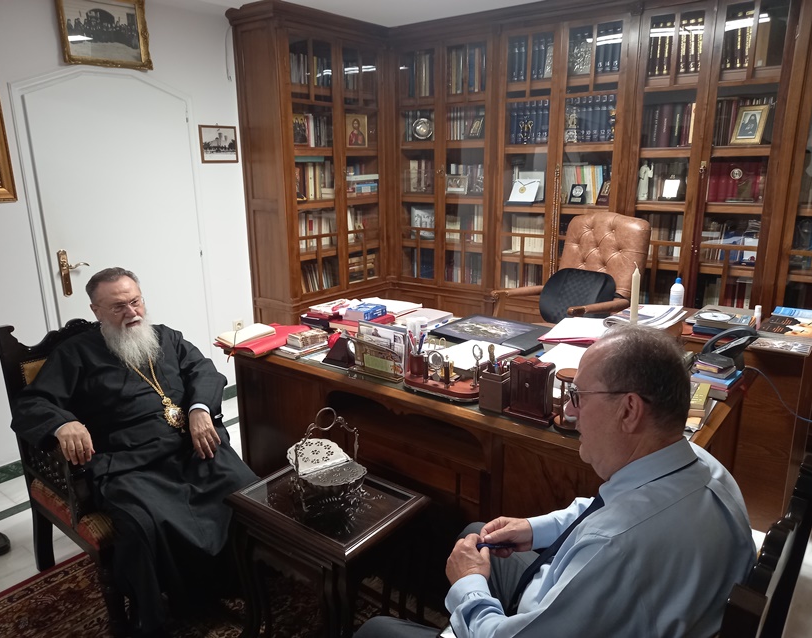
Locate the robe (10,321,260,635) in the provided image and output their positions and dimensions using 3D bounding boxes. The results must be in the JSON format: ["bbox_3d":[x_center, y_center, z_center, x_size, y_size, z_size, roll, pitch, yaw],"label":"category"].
[{"bbox_3d":[-0.902,0.514,2.179,0.820,1.010,0.670,11,19,39],"label":"robe"}]

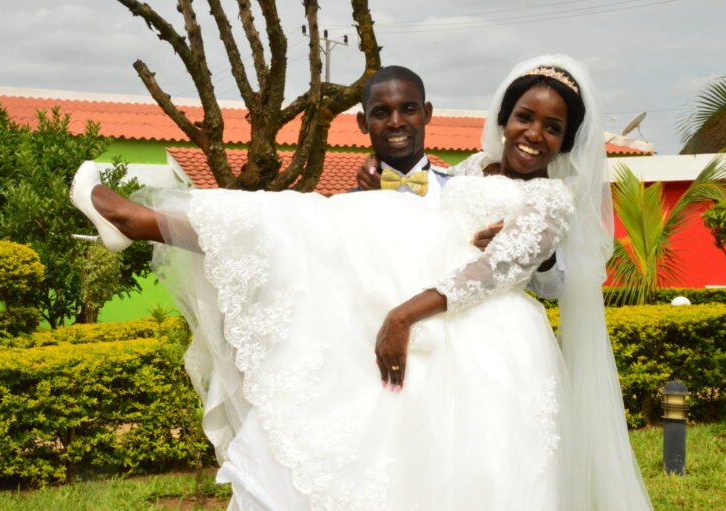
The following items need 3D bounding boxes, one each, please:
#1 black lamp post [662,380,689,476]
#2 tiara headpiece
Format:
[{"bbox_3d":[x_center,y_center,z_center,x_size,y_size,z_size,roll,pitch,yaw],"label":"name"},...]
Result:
[{"bbox_3d":[1.959,1.088,6.950,0.165,0.605,0.165,0,0,0],"label":"black lamp post"},{"bbox_3d":[0.419,-0.386,2.450,0.135,0.045,0.075,21,0,6],"label":"tiara headpiece"}]

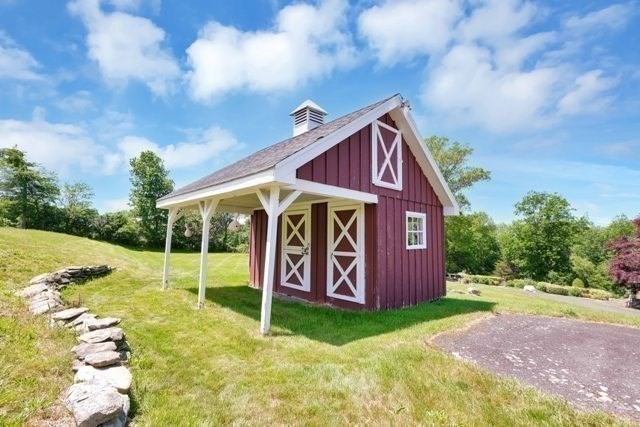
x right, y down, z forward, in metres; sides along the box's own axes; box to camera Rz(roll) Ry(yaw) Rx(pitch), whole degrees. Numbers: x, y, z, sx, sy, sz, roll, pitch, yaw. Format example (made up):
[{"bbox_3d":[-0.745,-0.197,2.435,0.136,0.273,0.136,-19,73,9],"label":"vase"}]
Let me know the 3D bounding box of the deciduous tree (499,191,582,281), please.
[{"bbox_3d":[15.709,1.639,19.000,5.200,6.700,5.200,-3,-5,39],"label":"deciduous tree"}]

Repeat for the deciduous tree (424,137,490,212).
[{"bbox_3d":[9.336,-0.750,20.000,6.600,10.200,6.600,-1,-4,25],"label":"deciduous tree"}]

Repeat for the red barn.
[{"bbox_3d":[-0.294,-0.480,7.147,5.870,5.220,5.460,4,-6,-44],"label":"red barn"}]

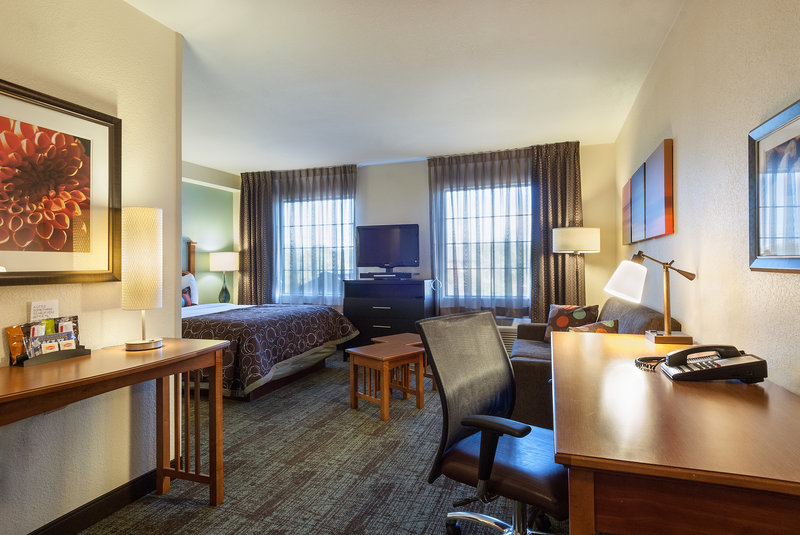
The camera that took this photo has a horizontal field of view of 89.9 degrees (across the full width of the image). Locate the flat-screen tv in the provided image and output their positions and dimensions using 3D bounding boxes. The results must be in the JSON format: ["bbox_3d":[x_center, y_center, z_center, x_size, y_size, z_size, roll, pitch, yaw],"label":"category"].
[{"bbox_3d":[-0.154,-0.224,4.917,0.822,0.583,0.180,0,0,21],"label":"flat-screen tv"}]

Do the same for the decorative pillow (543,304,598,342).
[{"bbox_3d":[1.396,0.467,3.271,0.420,0.360,0.140,-3,-21,26],"label":"decorative pillow"}]

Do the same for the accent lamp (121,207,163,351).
[{"bbox_3d":[-1.171,0.052,1.829,0.157,0.635,0.157,-1,0,21],"label":"accent lamp"}]

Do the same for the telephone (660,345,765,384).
[{"bbox_3d":[0.979,0.299,1.272,0.245,0.090,0.185,-1,0,21],"label":"telephone"}]

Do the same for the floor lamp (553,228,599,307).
[{"bbox_3d":[1.724,0.381,3.912,0.425,1.553,0.426,0,0,21],"label":"floor lamp"}]

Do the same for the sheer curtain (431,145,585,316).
[{"bbox_3d":[1.124,-0.371,4.475,1.669,1.895,0.160,0,0,21],"label":"sheer curtain"}]

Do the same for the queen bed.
[{"bbox_3d":[-1.901,0.403,4.188,2.110,1.455,1.600,-1,0,21],"label":"queen bed"}]

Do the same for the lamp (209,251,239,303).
[{"bbox_3d":[-2.340,0.149,5.359,0.360,0.710,0.360,-1,0,21],"label":"lamp"}]

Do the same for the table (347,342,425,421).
[{"bbox_3d":[-0.111,0.884,3.187,0.450,0.460,0.450,-1,0,-45],"label":"table"}]

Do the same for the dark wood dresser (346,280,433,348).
[{"bbox_3d":[-0.127,0.656,4.947,1.044,1.013,0.420,0,0,21],"label":"dark wood dresser"}]

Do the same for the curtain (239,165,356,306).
[{"bbox_3d":[-1.398,-0.388,5.313,1.838,1.793,0.160,0,0,21],"label":"curtain"}]

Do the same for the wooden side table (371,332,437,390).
[{"bbox_3d":[0.060,0.881,3.677,0.450,0.460,0.450,-1,0,-45],"label":"wooden side table"}]

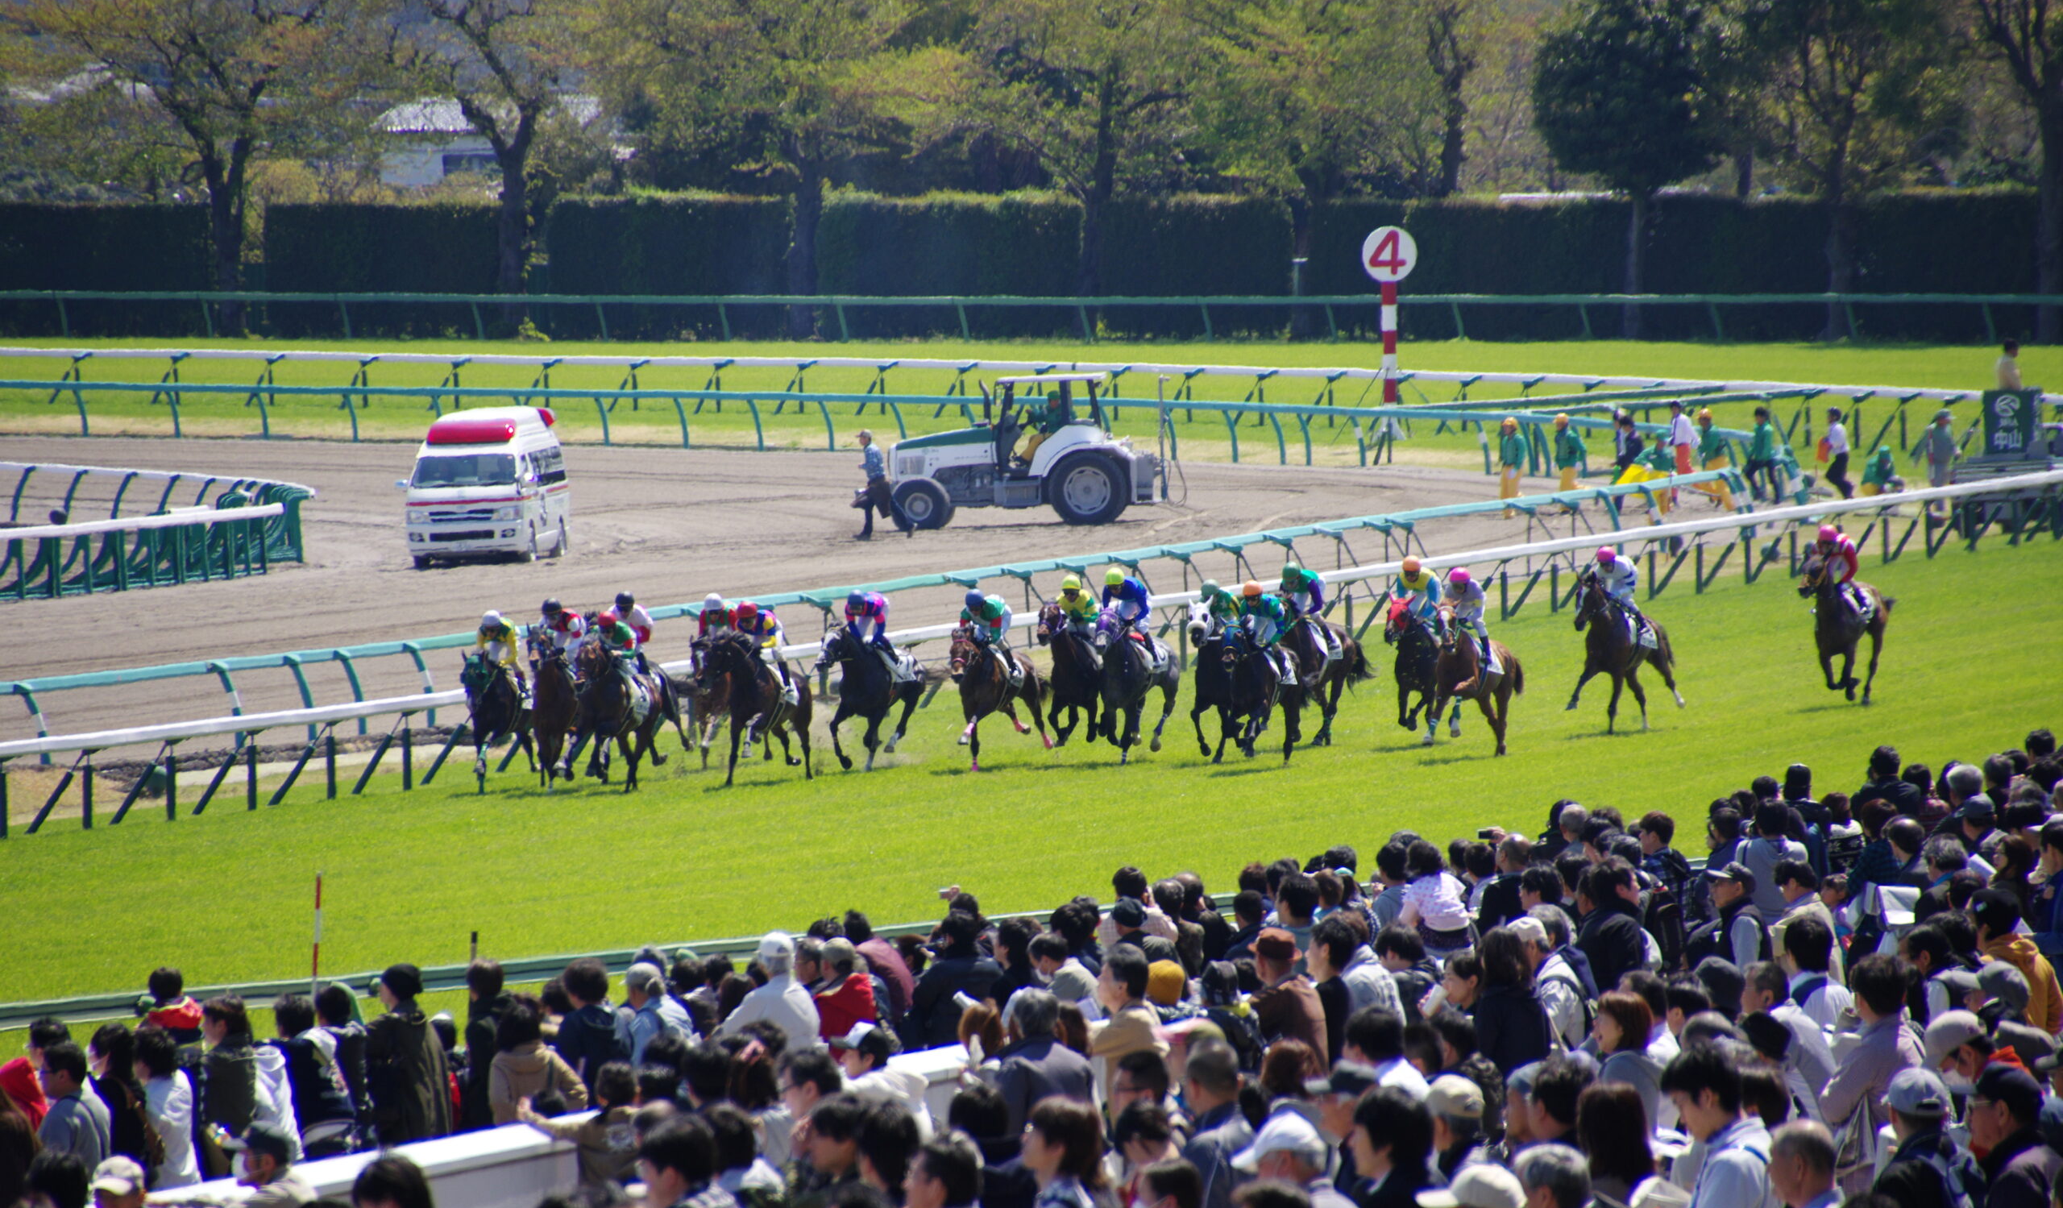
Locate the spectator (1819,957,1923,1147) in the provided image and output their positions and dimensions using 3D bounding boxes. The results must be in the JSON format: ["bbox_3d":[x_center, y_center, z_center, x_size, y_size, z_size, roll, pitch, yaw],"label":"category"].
[{"bbox_3d":[3.042,2.119,83.530,0.470,1.700,0.330,-2,3,-45],"label":"spectator"}]

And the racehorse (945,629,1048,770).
[{"bbox_3d":[-0.421,1.190,295.000,0.600,1.840,2.500,1,2,18],"label":"racehorse"}]

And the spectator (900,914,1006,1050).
[{"bbox_3d":[-0.401,2.583,129.448,0.550,1.700,0.380,-1,1,-28],"label":"spectator"}]

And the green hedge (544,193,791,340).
[{"bbox_3d":[-8.286,-7.657,528.000,5.600,3.350,1.200,0,2,0],"label":"green hedge"}]

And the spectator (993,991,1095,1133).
[{"bbox_3d":[0.061,2.566,102.634,0.520,1.700,0.360,-1,1,-34],"label":"spectator"}]

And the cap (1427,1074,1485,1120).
[{"bbox_3d":[1.382,1.628,76.500,0.180,0.145,0.270,-2,3,-41],"label":"cap"}]

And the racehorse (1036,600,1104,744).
[{"bbox_3d":[0.660,0.876,283.000,0.620,1.820,2.400,1,2,19],"label":"racehorse"}]

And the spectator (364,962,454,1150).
[{"bbox_3d":[-3.390,2.828,126.041,0.520,1.720,0.350,-1,2,-38],"label":"spectator"}]

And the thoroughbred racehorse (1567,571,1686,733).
[{"bbox_3d":[7.483,0.607,291.000,0.620,2.040,2.450,1,2,22],"label":"thoroughbred racehorse"}]

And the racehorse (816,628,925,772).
[{"bbox_3d":[-1.939,1.139,280.000,0.620,1.800,2.400,1,2,22],"label":"racehorse"}]

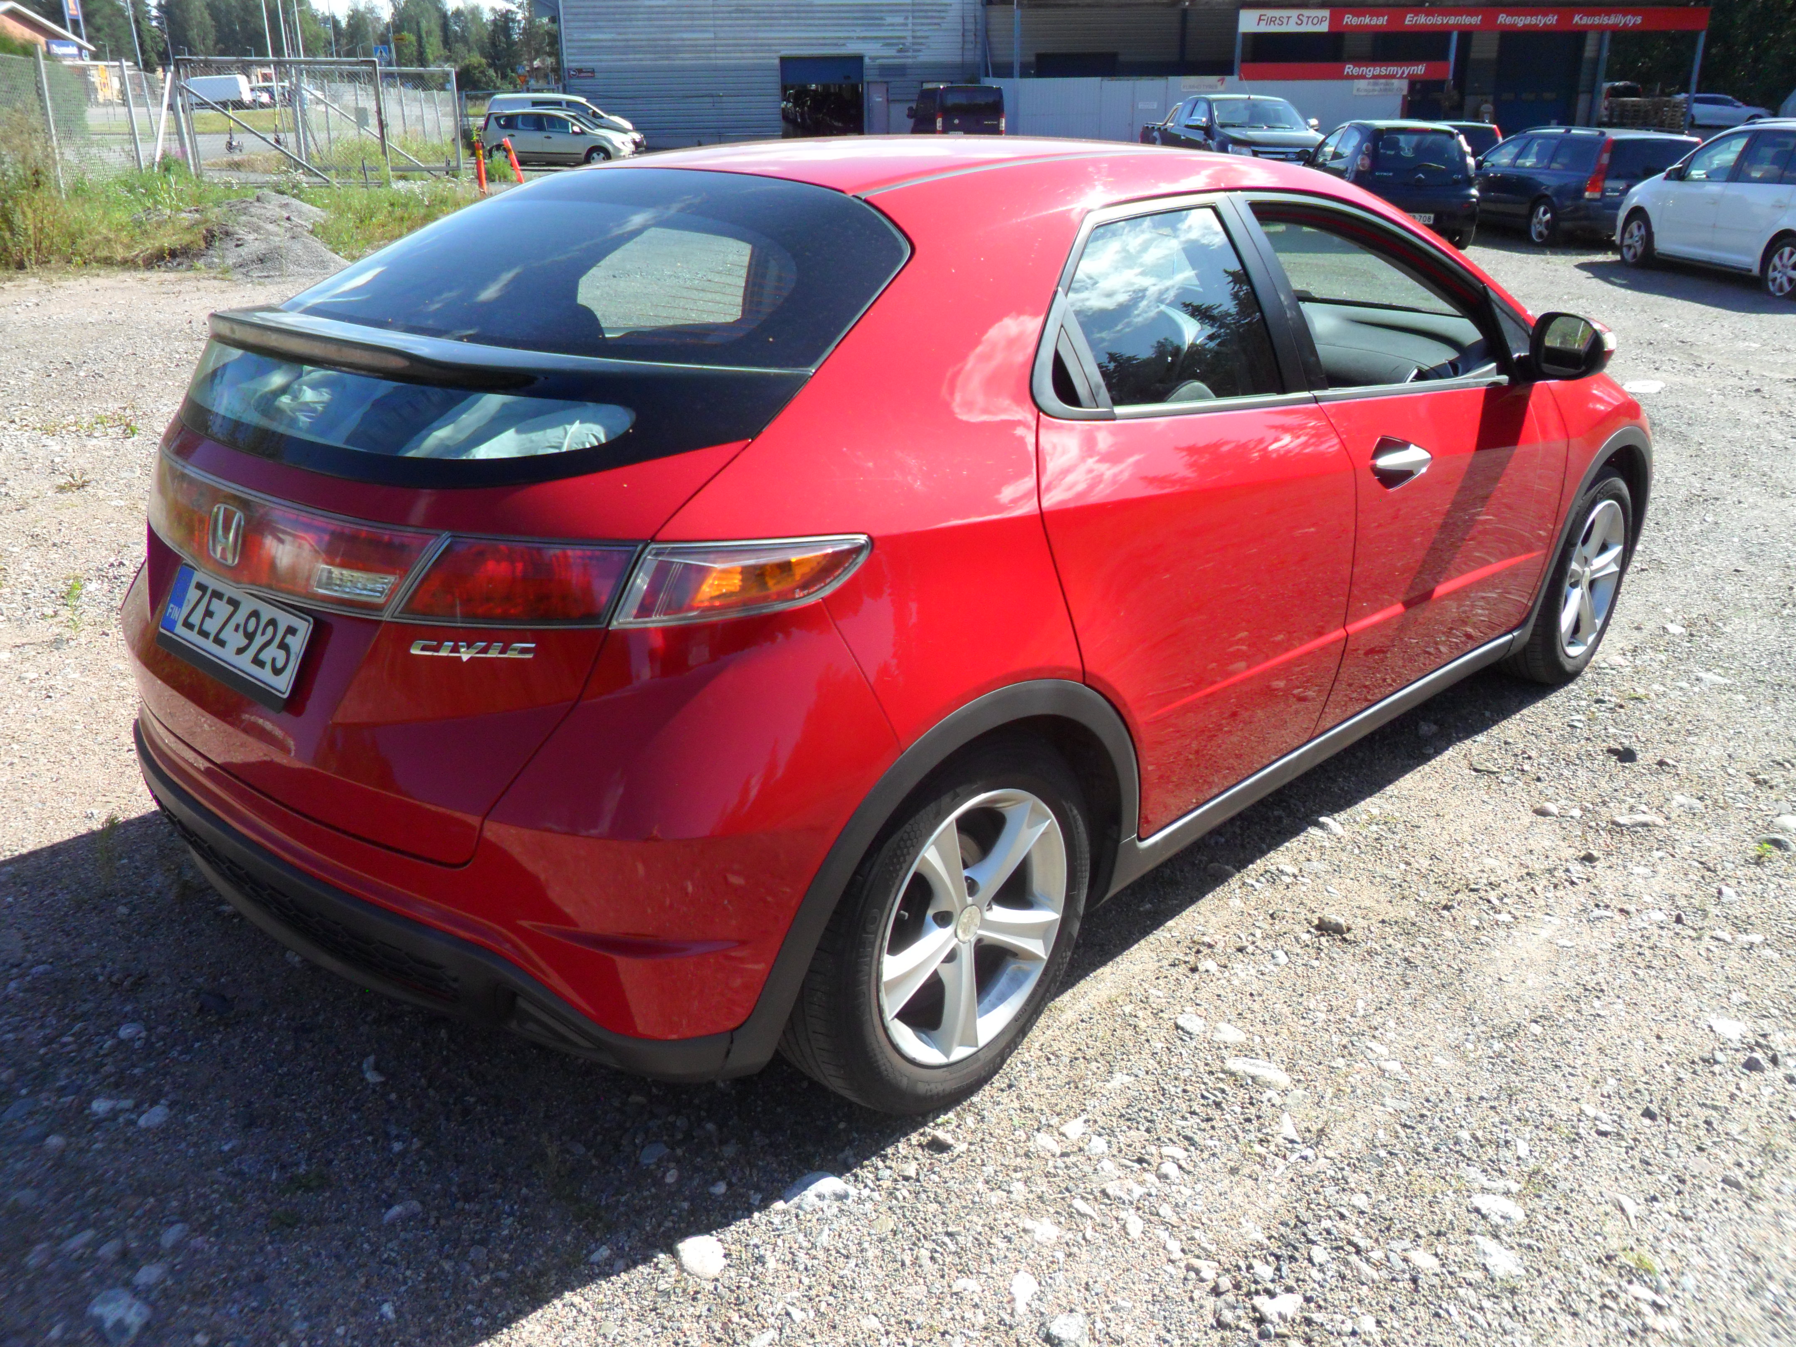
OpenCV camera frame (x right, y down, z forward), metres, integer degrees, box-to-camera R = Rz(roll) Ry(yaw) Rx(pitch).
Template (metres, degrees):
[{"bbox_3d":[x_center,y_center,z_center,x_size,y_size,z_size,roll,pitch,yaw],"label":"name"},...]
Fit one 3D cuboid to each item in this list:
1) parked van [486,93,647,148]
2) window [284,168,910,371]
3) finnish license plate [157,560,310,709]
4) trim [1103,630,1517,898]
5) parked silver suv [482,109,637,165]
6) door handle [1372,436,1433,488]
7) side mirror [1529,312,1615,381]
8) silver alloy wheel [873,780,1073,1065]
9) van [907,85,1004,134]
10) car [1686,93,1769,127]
[{"bbox_3d":[-9.720,-16.000,41.300,4.500,1.900,1.830,0,20,0],"label":"parked van"},{"bbox_3d":[-0.553,-0.670,2.341,1.280,0.130,0.510,19,56,40],"label":"window"},{"bbox_3d":[-0.980,-0.062,2.055,0.445,0.130,0.020,17,-1,40],"label":"finnish license plate"},{"bbox_3d":[0.973,0.125,3.045,0.085,0.130,1.800,17,26,40],"label":"trim"},{"bbox_3d":[-9.160,-14.550,38.250,4.100,1.550,1.700,0,20,0],"label":"parked silver suv"},{"bbox_3d":[1.039,-0.436,2.893,0.050,0.115,0.240,19,28,40],"label":"door handle"},{"bbox_3d":[1.587,-0.768,3.298,0.200,0.150,0.120,19,28,40],"label":"side mirror"},{"bbox_3d":[0.071,0.382,2.252,0.170,0.455,0.455,19,28,40],"label":"silver alloy wheel"},{"bbox_3d":[1.662,-16.066,41.115,1.920,1.970,4.900,-3,21,-8],"label":"van"},{"bbox_3d":[36.851,-25.272,63.000,4.550,1.470,1.820,6,21,19],"label":"car"}]

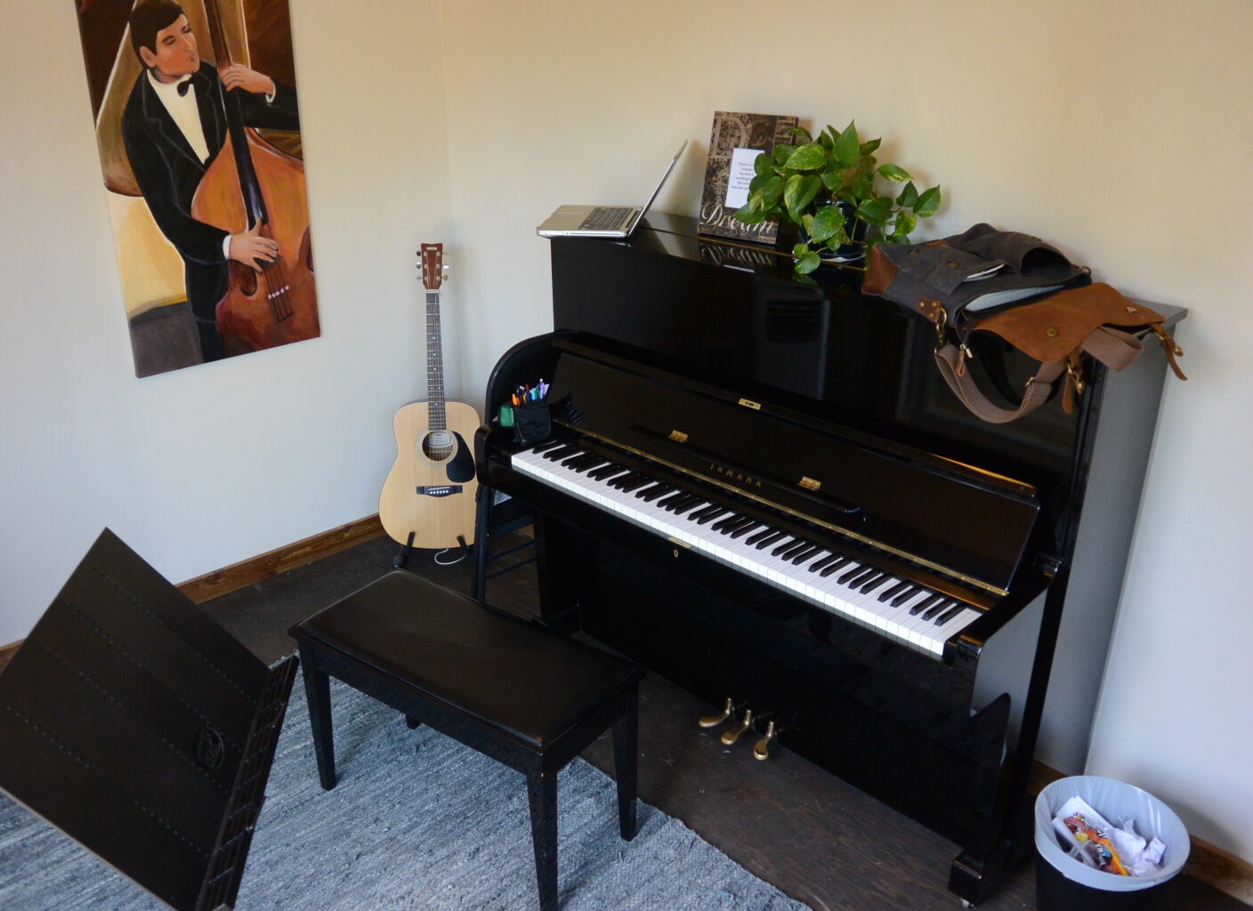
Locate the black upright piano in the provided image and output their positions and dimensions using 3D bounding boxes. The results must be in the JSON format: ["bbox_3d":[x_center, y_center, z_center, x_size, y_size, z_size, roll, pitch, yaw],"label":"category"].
[{"bbox_3d":[0.331,0.185,2.503,1.475,1.275,0.660,21,30,39],"label":"black upright piano"}]

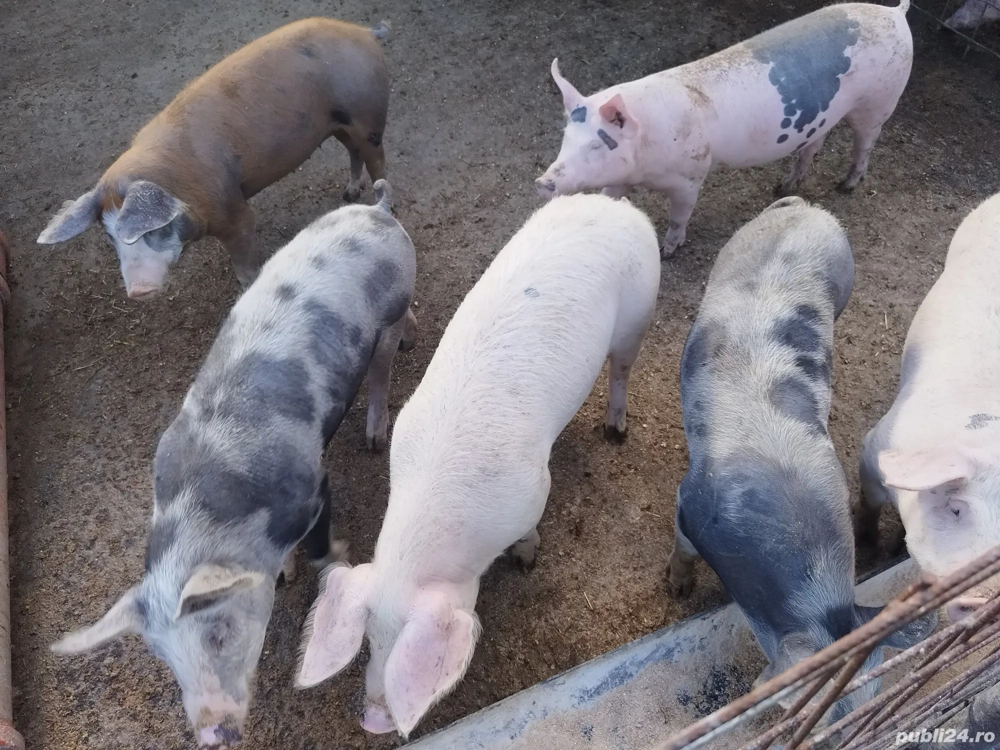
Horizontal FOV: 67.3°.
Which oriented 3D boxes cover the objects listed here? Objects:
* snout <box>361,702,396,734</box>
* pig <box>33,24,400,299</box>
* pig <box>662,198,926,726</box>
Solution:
[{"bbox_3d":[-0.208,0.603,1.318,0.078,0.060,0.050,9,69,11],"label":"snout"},{"bbox_3d":[-0.710,-0.601,2.236,0.376,0.644,1.148,27,50,27],"label":"pig"},{"bbox_3d":[0.578,0.112,1.470,0.371,0.608,1.072,6,44,8],"label":"pig"}]

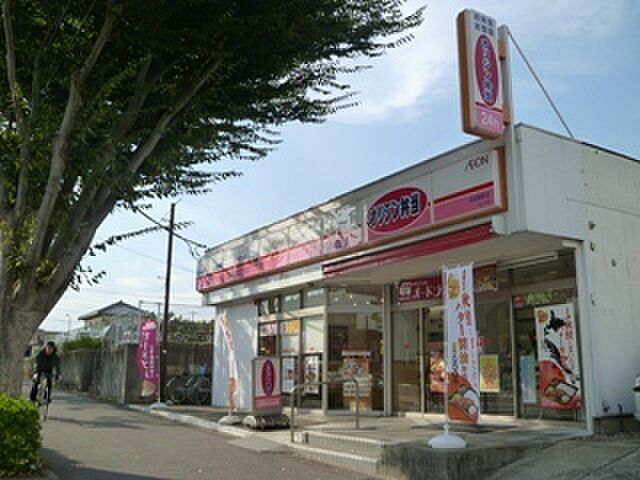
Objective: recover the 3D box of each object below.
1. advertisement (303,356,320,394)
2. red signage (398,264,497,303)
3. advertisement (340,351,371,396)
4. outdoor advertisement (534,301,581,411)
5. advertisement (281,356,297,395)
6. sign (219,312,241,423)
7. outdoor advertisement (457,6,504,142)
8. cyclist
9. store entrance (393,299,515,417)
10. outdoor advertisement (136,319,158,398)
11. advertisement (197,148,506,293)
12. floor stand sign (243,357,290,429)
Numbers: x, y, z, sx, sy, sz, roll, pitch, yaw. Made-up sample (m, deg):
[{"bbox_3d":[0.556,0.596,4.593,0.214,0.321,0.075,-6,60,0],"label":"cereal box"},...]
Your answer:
[{"bbox_3d":[-0.168,3.038,14.948,0.040,0.870,0.640,8,-14,-31],"label":"advertisement"},{"bbox_3d":[2.540,0.925,13.602,0.100,0.490,2.850,8,-14,-31],"label":"red signage"},{"bbox_3d":[0.763,2.868,14.300,0.680,0.990,0.040,-4,-13,22],"label":"advertisement"},{"bbox_3d":[3.906,1.918,10.964,0.080,1.700,0.810,8,-14,-31],"label":"outdoor advertisement"},{"bbox_3d":[-0.742,3.229,15.836,0.040,0.870,0.660,8,-14,-31],"label":"advertisement"},{"bbox_3d":[-1.731,2.487,12.733,0.360,2.100,0.500,8,-14,-31],"label":"sign"},{"bbox_3d":[2.300,-2.362,9.508,0.620,1.800,0.230,8,-14,-31],"label":"outdoor advertisement"},{"bbox_3d":[-5.917,2.845,14.400,0.580,1.380,0.800,7,-13,-27],"label":"cyclist"},{"bbox_3d":[2.505,2.368,13.273,0.200,2.100,3.350,8,-14,-31],"label":"store entrance"},{"bbox_3d":[-4.148,2.866,16.100,0.540,1.840,0.080,4,-13,-17],"label":"outdoor advertisement"},{"bbox_3d":[-0.341,0.102,13.888,0.200,0.920,11.000,8,-14,-31],"label":"advertisement"},{"bbox_3d":[-0.845,2.354,10.345,0.600,1.060,0.360,8,-14,-31],"label":"floor stand sign"}]

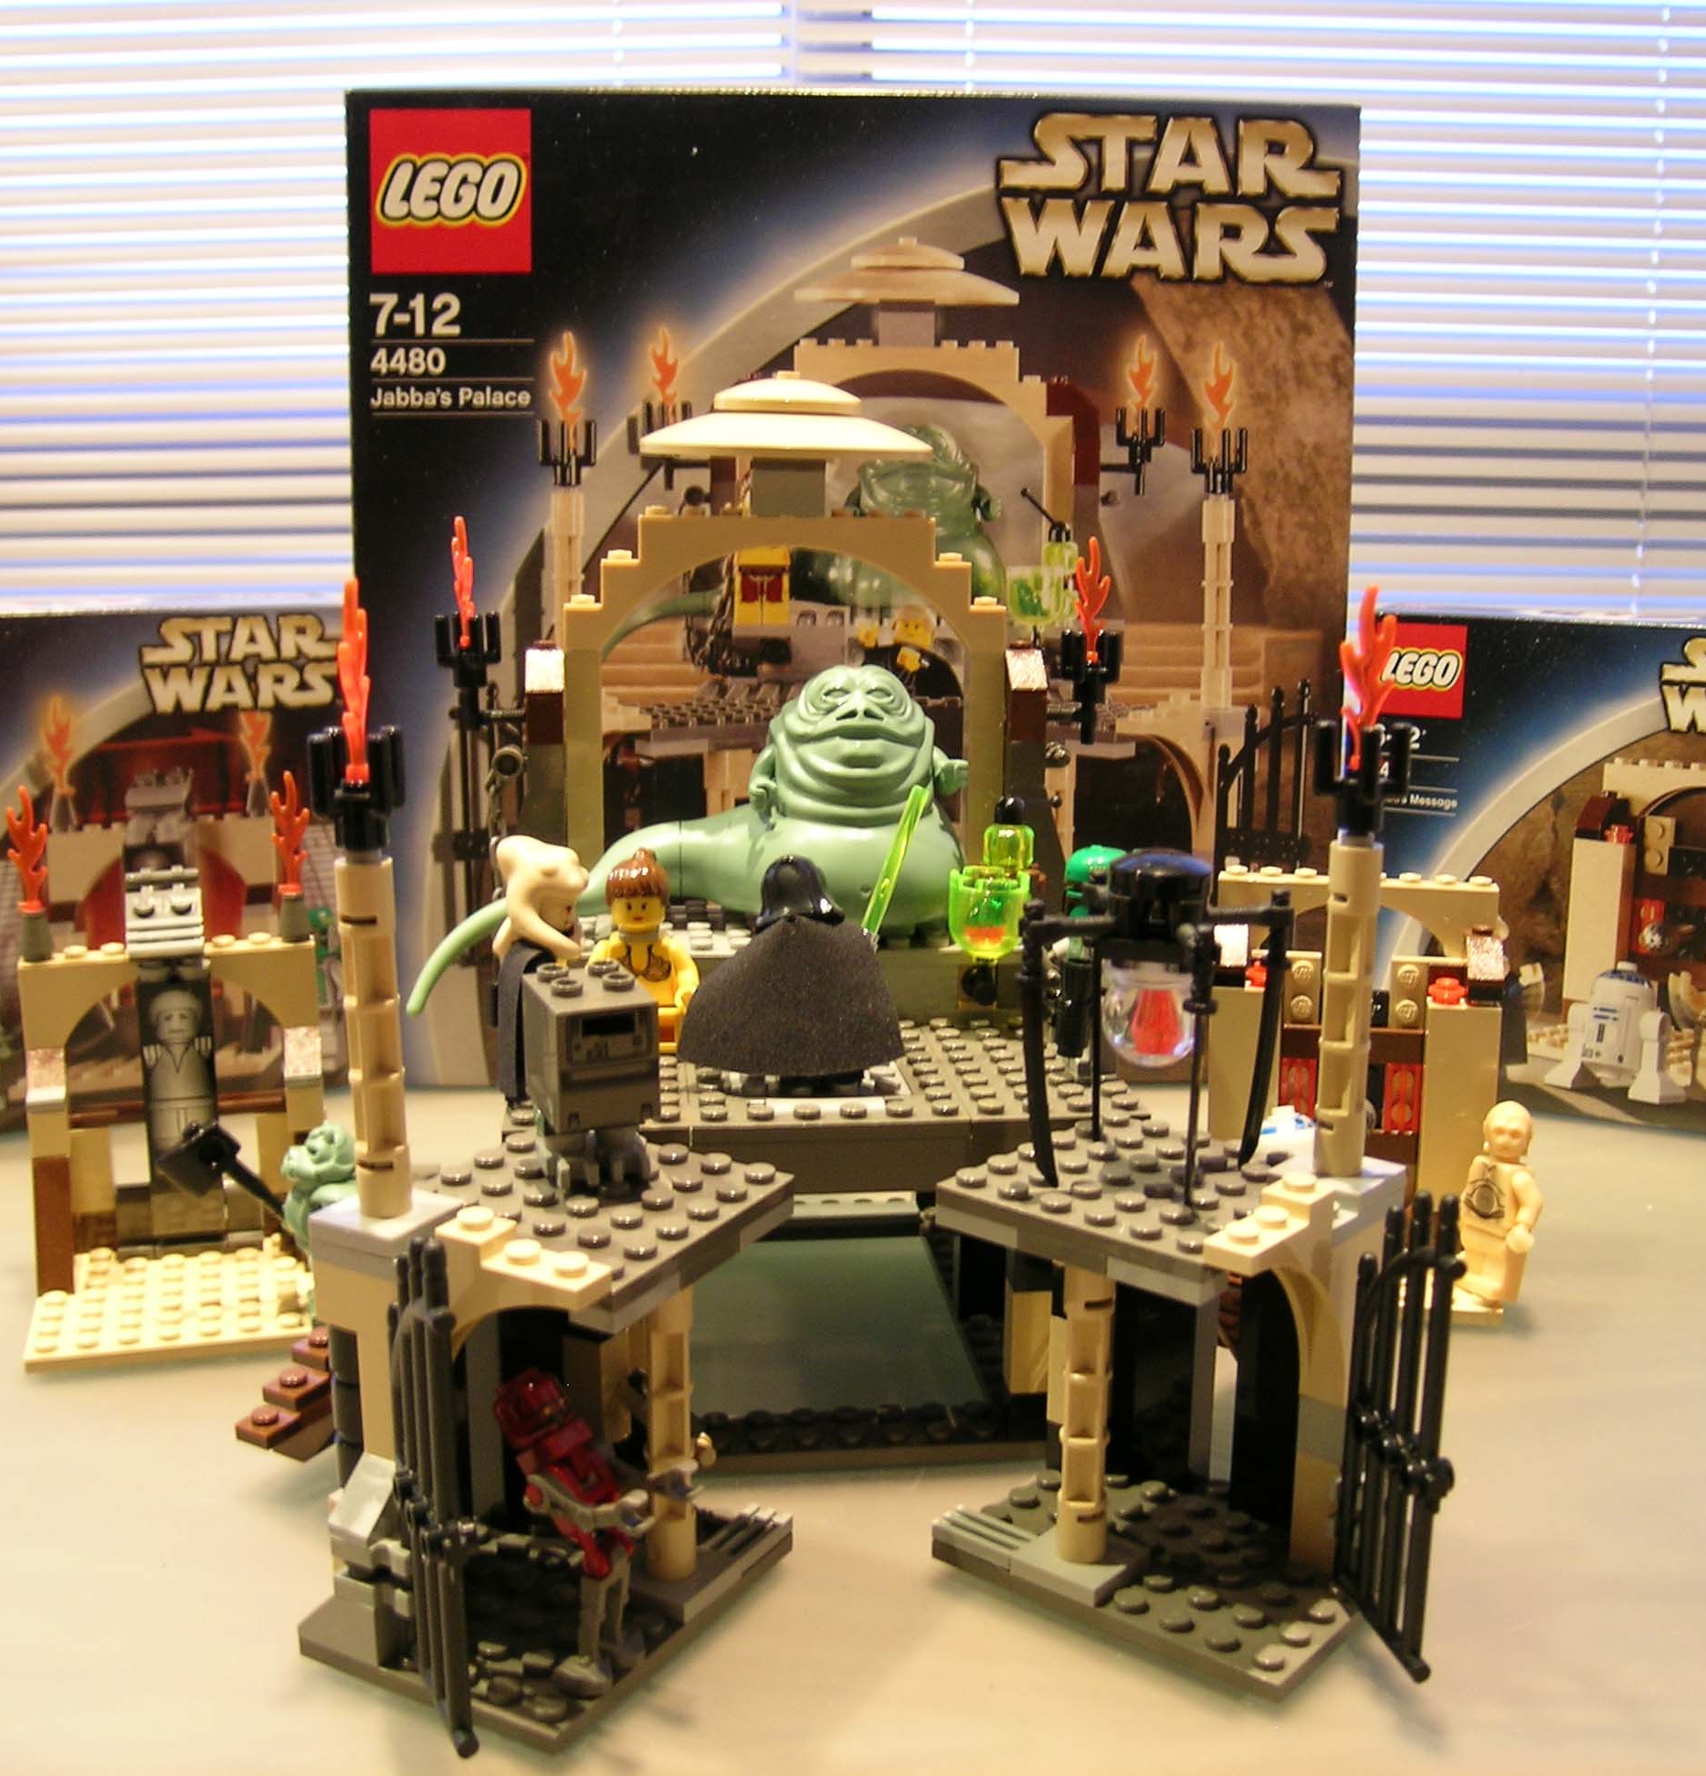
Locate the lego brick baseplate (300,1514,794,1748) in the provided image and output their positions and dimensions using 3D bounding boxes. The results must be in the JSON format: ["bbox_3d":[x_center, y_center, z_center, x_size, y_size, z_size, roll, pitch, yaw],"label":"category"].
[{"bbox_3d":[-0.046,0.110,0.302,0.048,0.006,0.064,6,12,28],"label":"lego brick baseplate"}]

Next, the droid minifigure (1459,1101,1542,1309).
[{"bbox_3d":[0.136,0.066,0.405,0.012,0.042,0.022,-7,13,-34],"label":"droid minifigure"}]

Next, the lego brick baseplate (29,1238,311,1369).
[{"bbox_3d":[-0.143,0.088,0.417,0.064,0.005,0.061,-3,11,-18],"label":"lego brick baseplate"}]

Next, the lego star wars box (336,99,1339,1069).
[{"bbox_3d":[-0.001,-0.084,0.586,0.283,0.284,0.058,0,11,-1],"label":"lego star wars box"}]

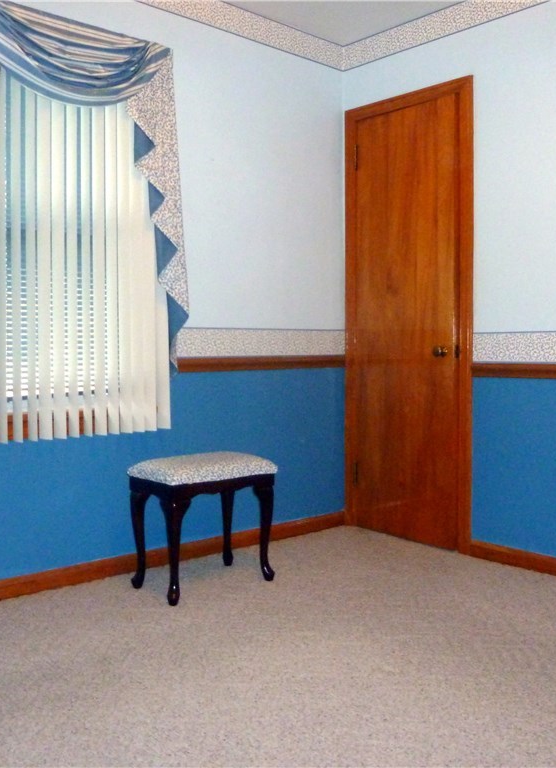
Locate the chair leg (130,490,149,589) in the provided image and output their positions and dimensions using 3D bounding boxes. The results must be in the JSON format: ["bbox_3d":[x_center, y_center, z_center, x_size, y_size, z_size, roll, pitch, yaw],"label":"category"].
[{"bbox_3d":[-0.529,0.595,2.827,0.056,0.370,0.056,-2,3,-39],"label":"chair leg"}]

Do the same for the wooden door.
[{"bbox_3d":[0.601,-0.297,3.491,0.075,2.100,0.735,-3,4,-44],"label":"wooden door"}]

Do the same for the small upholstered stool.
[{"bbox_3d":[-0.289,0.538,2.884,0.475,0.487,0.335,-2,3,-39],"label":"small upholstered stool"}]

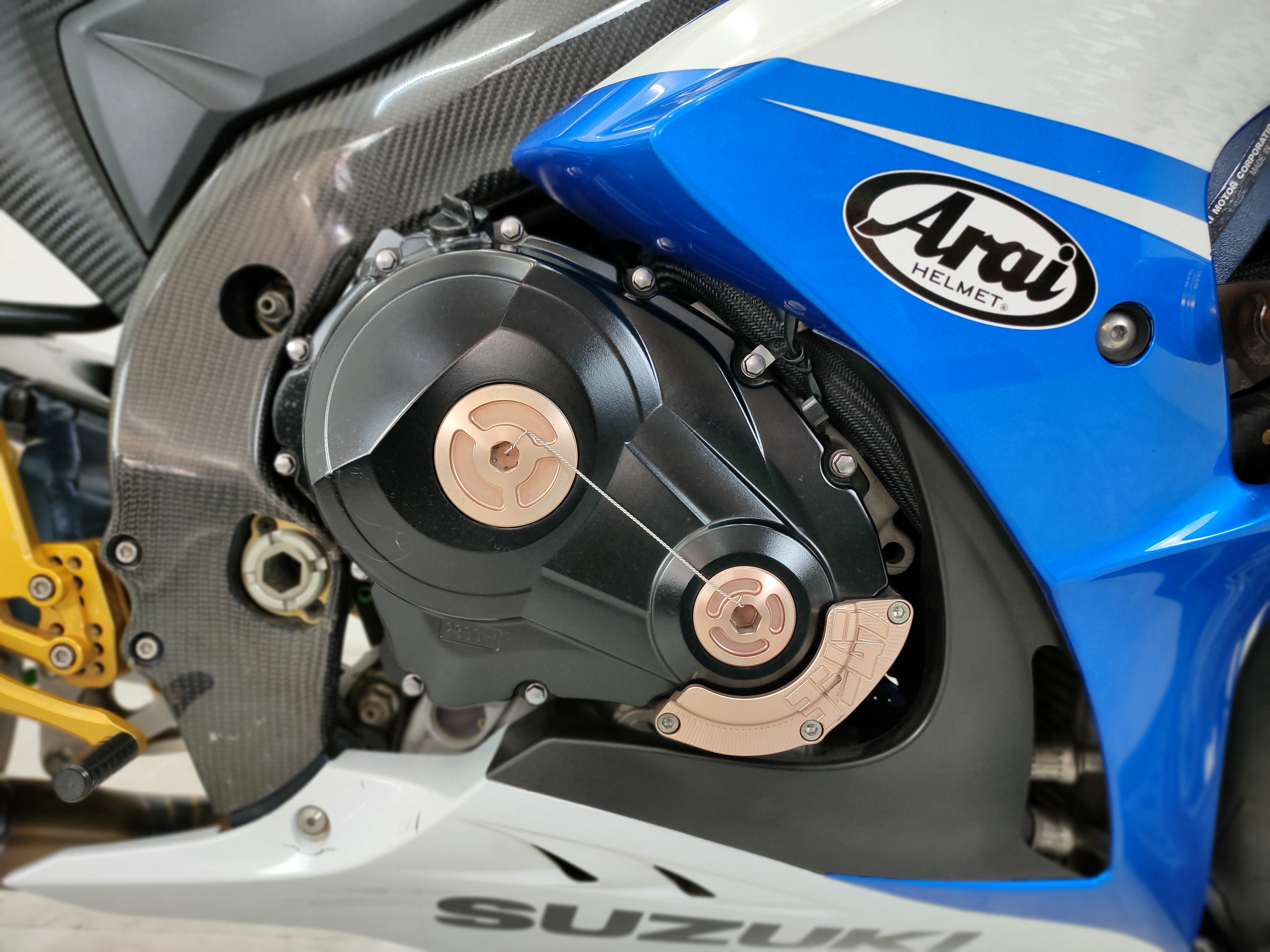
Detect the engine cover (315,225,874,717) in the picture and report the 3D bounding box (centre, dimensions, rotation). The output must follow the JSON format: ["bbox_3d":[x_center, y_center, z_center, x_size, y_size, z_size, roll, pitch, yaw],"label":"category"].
[{"bbox_3d":[-0.017,0.000,0.515,0.262,0.212,0.070,0,2,-2],"label":"engine cover"}]

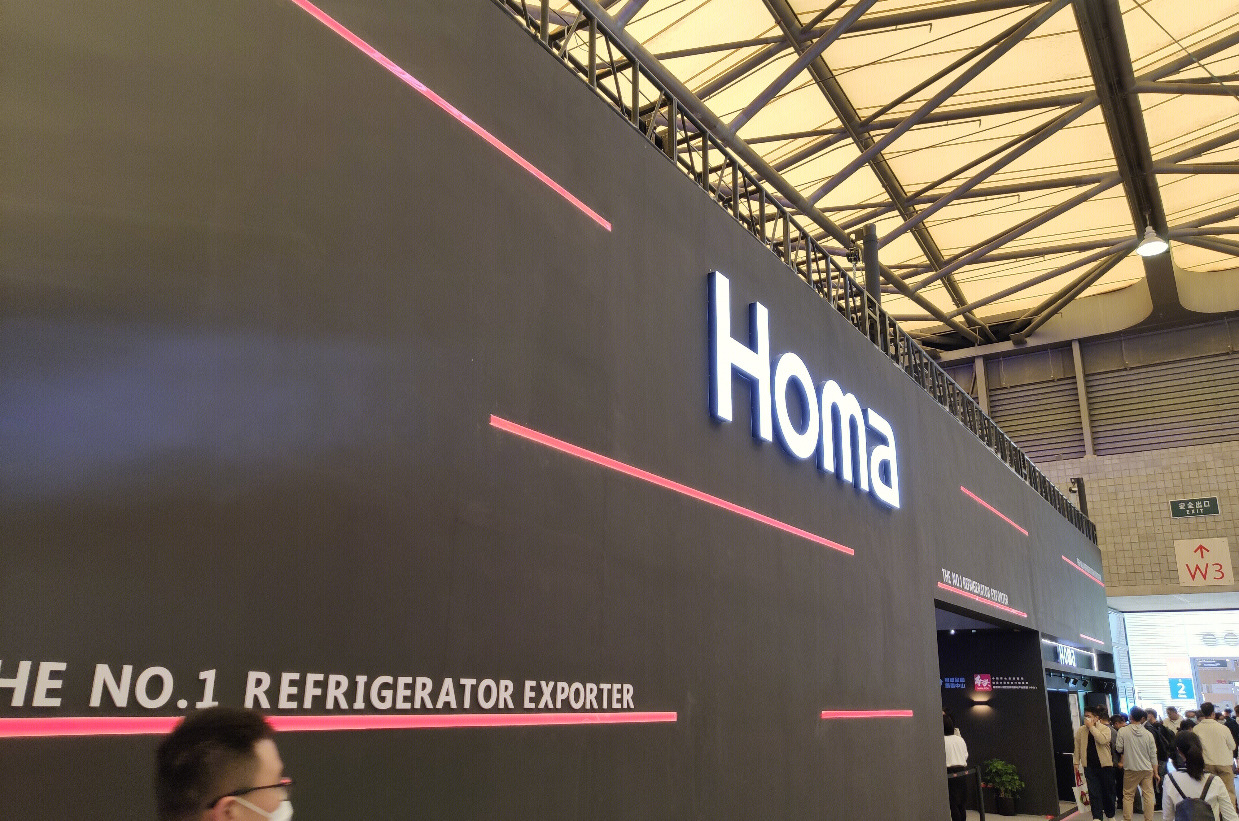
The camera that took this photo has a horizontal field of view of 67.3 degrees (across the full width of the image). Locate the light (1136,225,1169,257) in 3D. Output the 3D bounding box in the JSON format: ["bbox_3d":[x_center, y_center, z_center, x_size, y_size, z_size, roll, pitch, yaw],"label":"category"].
[{"bbox_3d":[12.855,-4.176,22.524,0.660,0.580,0.660,-10,-20,32],"label":"light"}]

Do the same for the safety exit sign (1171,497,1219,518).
[{"bbox_3d":[15.347,2.586,24.843,1.116,0.503,0.080,-10,-20,32],"label":"safety exit sign"}]

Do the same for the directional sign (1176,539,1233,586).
[{"bbox_3d":[15.334,3.981,24.432,1.214,1.214,0.040,-10,-20,32],"label":"directional sign"}]

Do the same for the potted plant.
[{"bbox_3d":[6.229,6.078,15.034,0.617,0.835,0.580,-10,-20,32],"label":"potted plant"}]

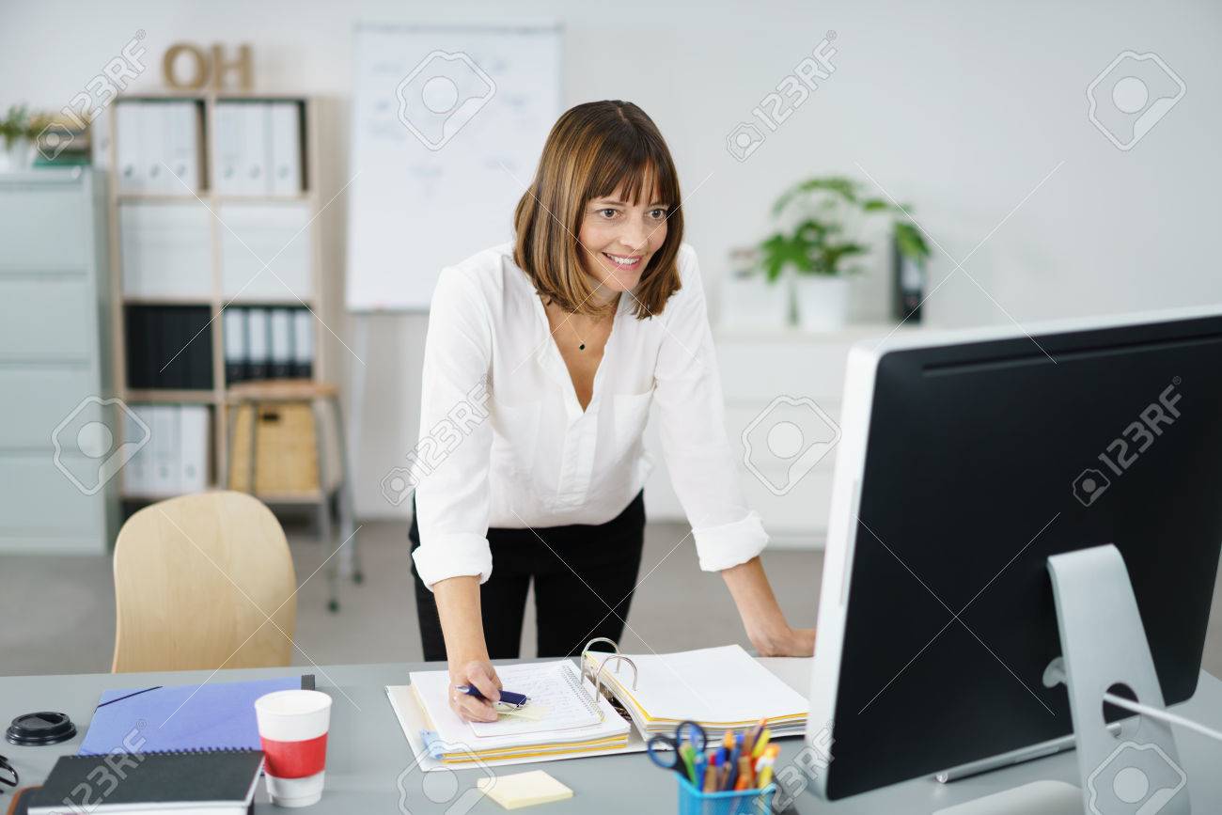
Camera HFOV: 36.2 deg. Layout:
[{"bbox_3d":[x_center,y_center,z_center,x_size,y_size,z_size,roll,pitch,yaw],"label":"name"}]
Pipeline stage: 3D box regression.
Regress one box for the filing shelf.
[{"bbox_3d":[-1.357,-0.337,6.644,0.726,1.535,0.390,0,9,0],"label":"filing shelf"}]

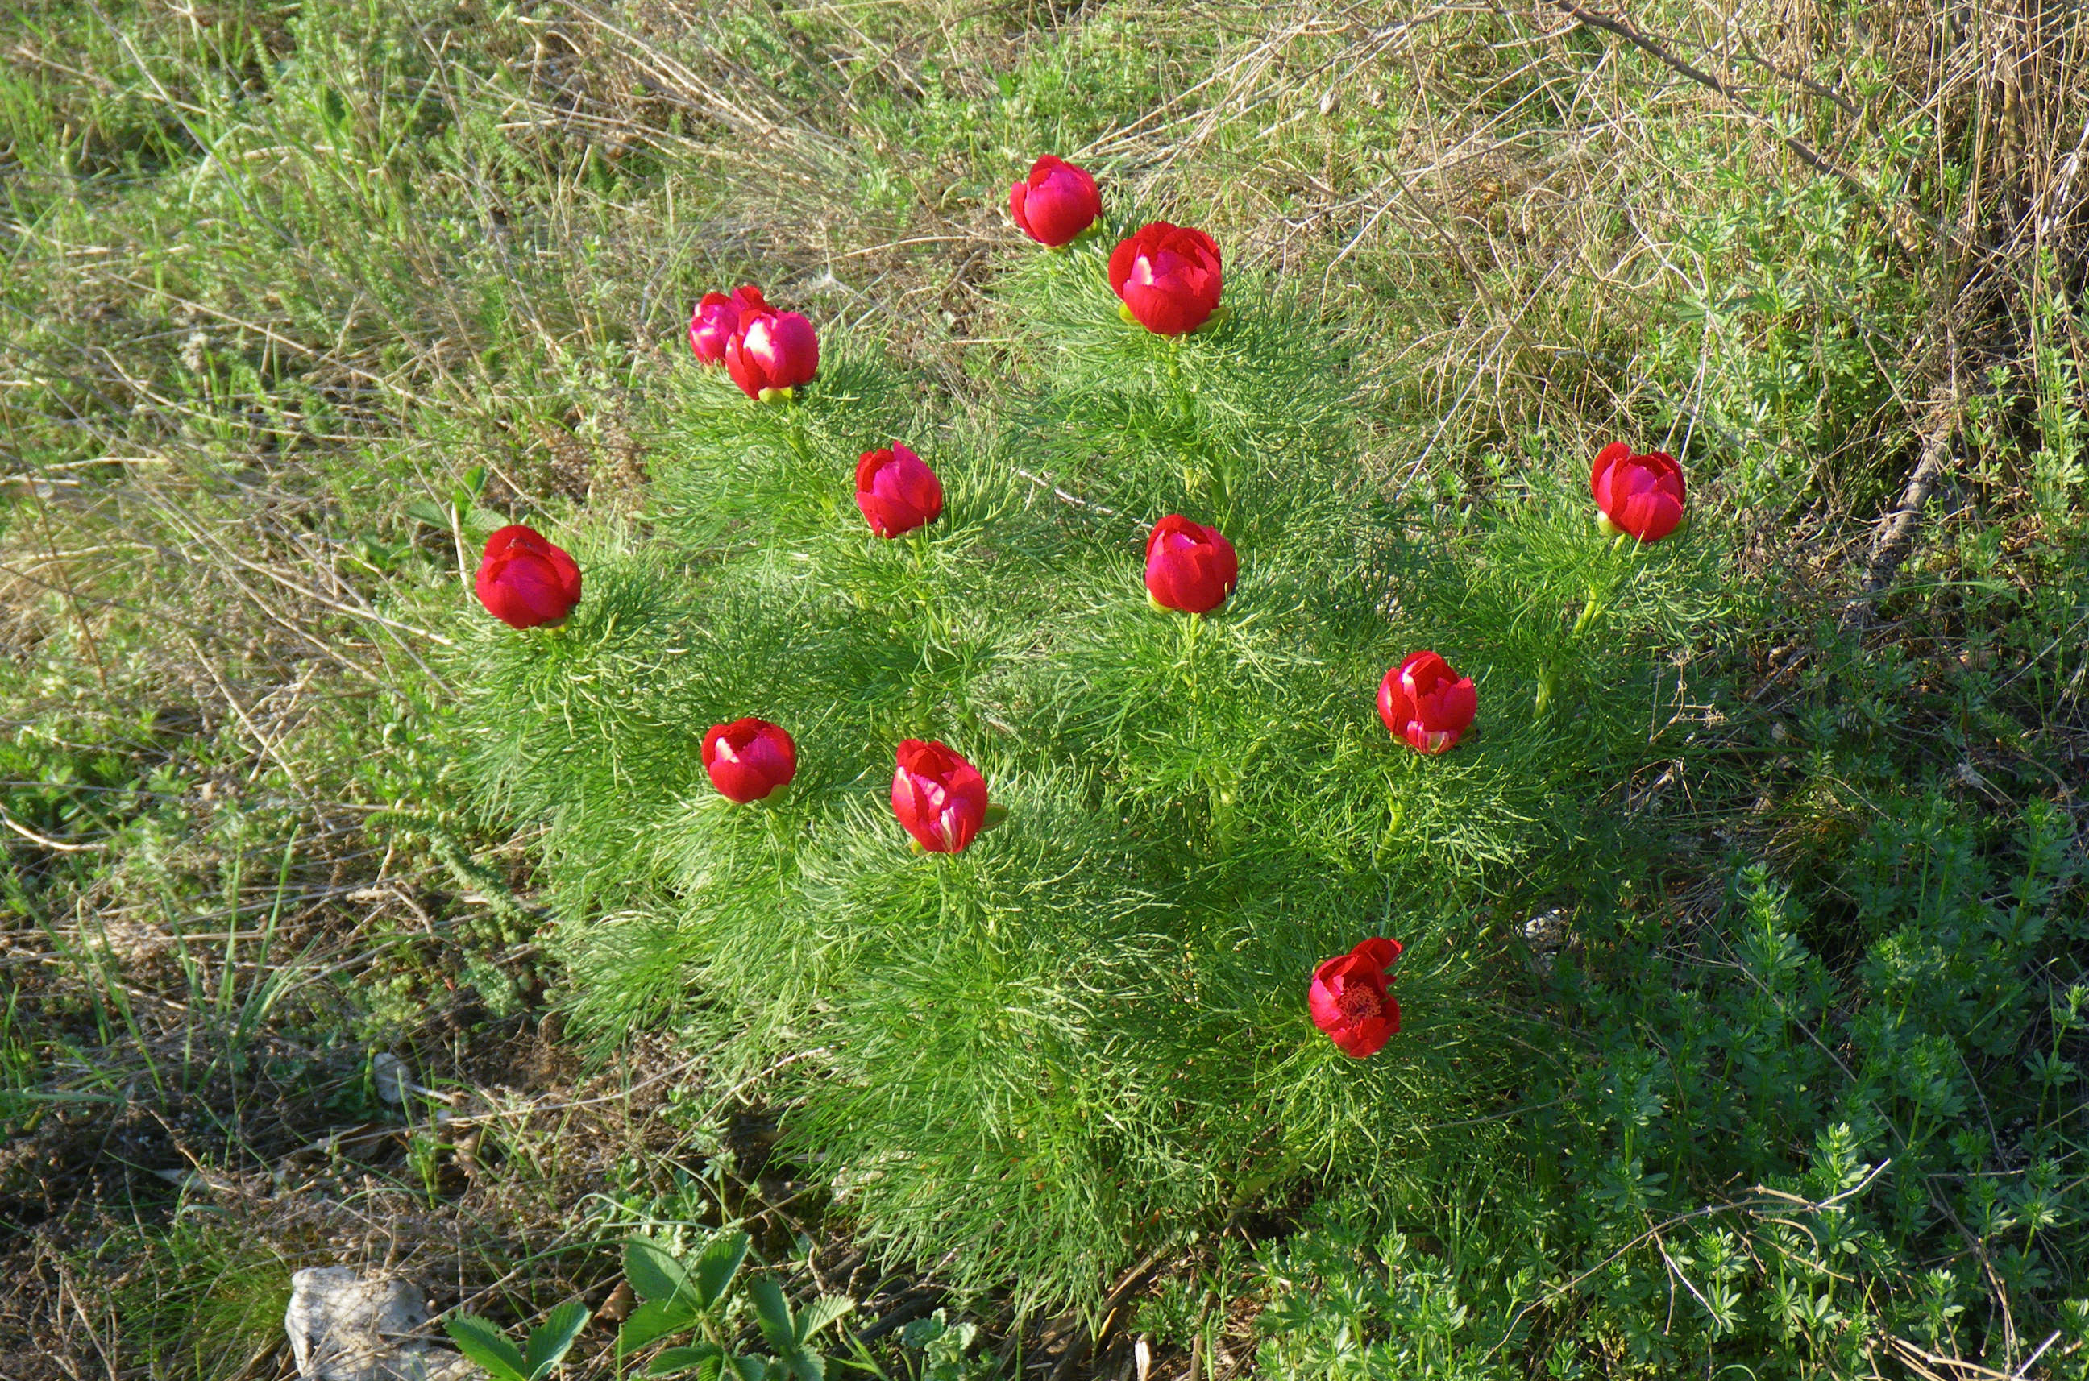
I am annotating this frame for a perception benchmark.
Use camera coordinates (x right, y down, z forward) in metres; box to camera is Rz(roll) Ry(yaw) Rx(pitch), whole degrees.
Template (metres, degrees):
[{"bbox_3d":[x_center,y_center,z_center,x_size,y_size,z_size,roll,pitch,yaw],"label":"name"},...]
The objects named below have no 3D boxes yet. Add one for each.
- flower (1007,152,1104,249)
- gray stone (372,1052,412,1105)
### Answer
[{"bbox_3d":[0.006,-0.280,2.141,0.053,0.053,0.053,0,37,0],"label":"flower"},{"bbox_3d":[-0.361,0.214,2.070,0.023,0.026,0.021,0,33,0],"label":"gray stone"}]

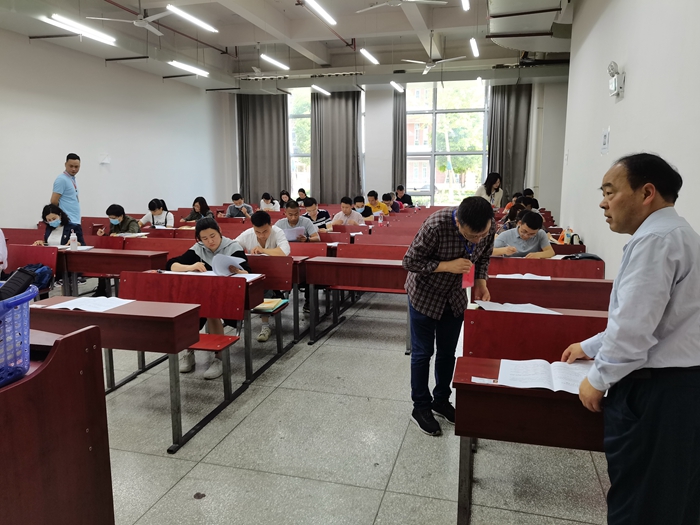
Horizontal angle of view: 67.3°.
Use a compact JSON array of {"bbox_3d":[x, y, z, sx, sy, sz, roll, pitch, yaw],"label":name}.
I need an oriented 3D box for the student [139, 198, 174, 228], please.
[{"bbox_3d":[-2.941,-0.381,8.040,0.540,1.230,0.800,3,10,15],"label":"student"}]

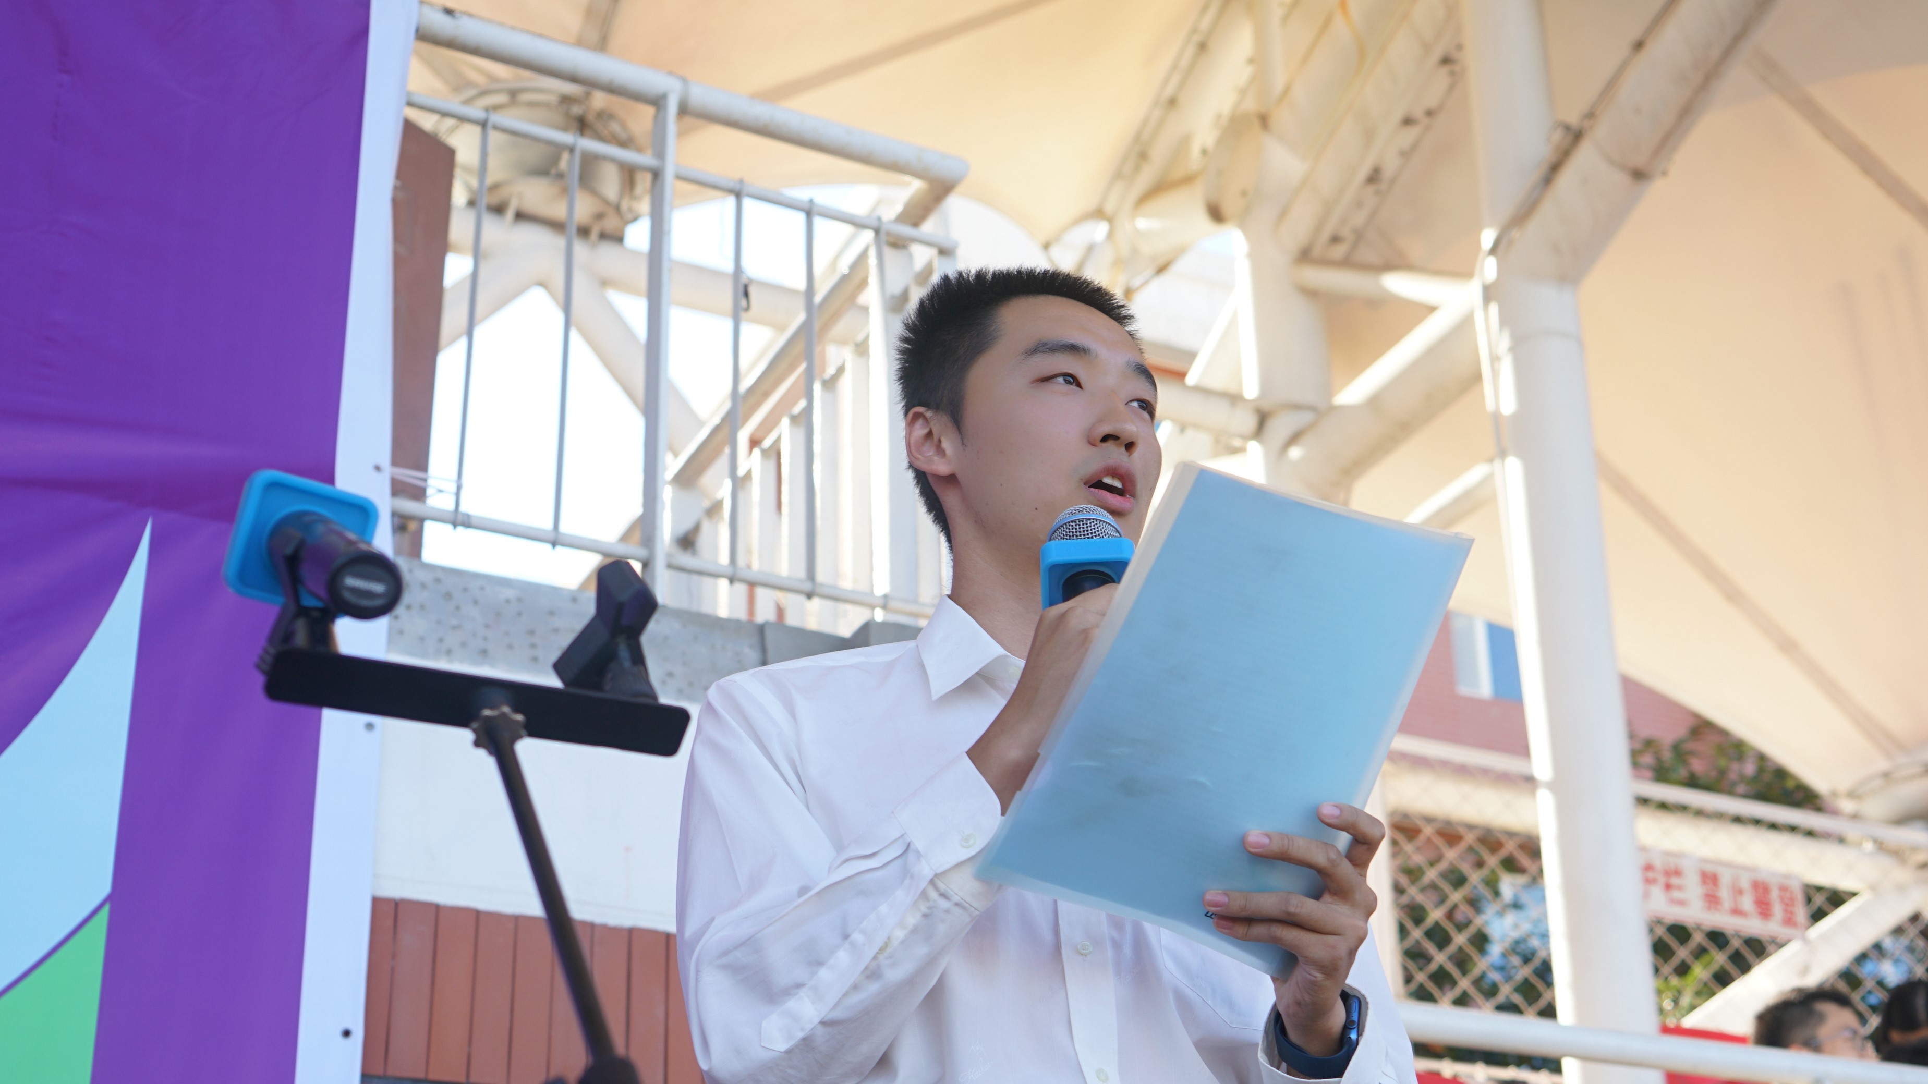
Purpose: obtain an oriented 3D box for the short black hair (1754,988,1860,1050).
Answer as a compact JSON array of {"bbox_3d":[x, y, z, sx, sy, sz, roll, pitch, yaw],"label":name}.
[{"bbox_3d":[1.611,0.936,3.500,0.200,0.175,0.170,-30,-31,35],"label":"short black hair"}]

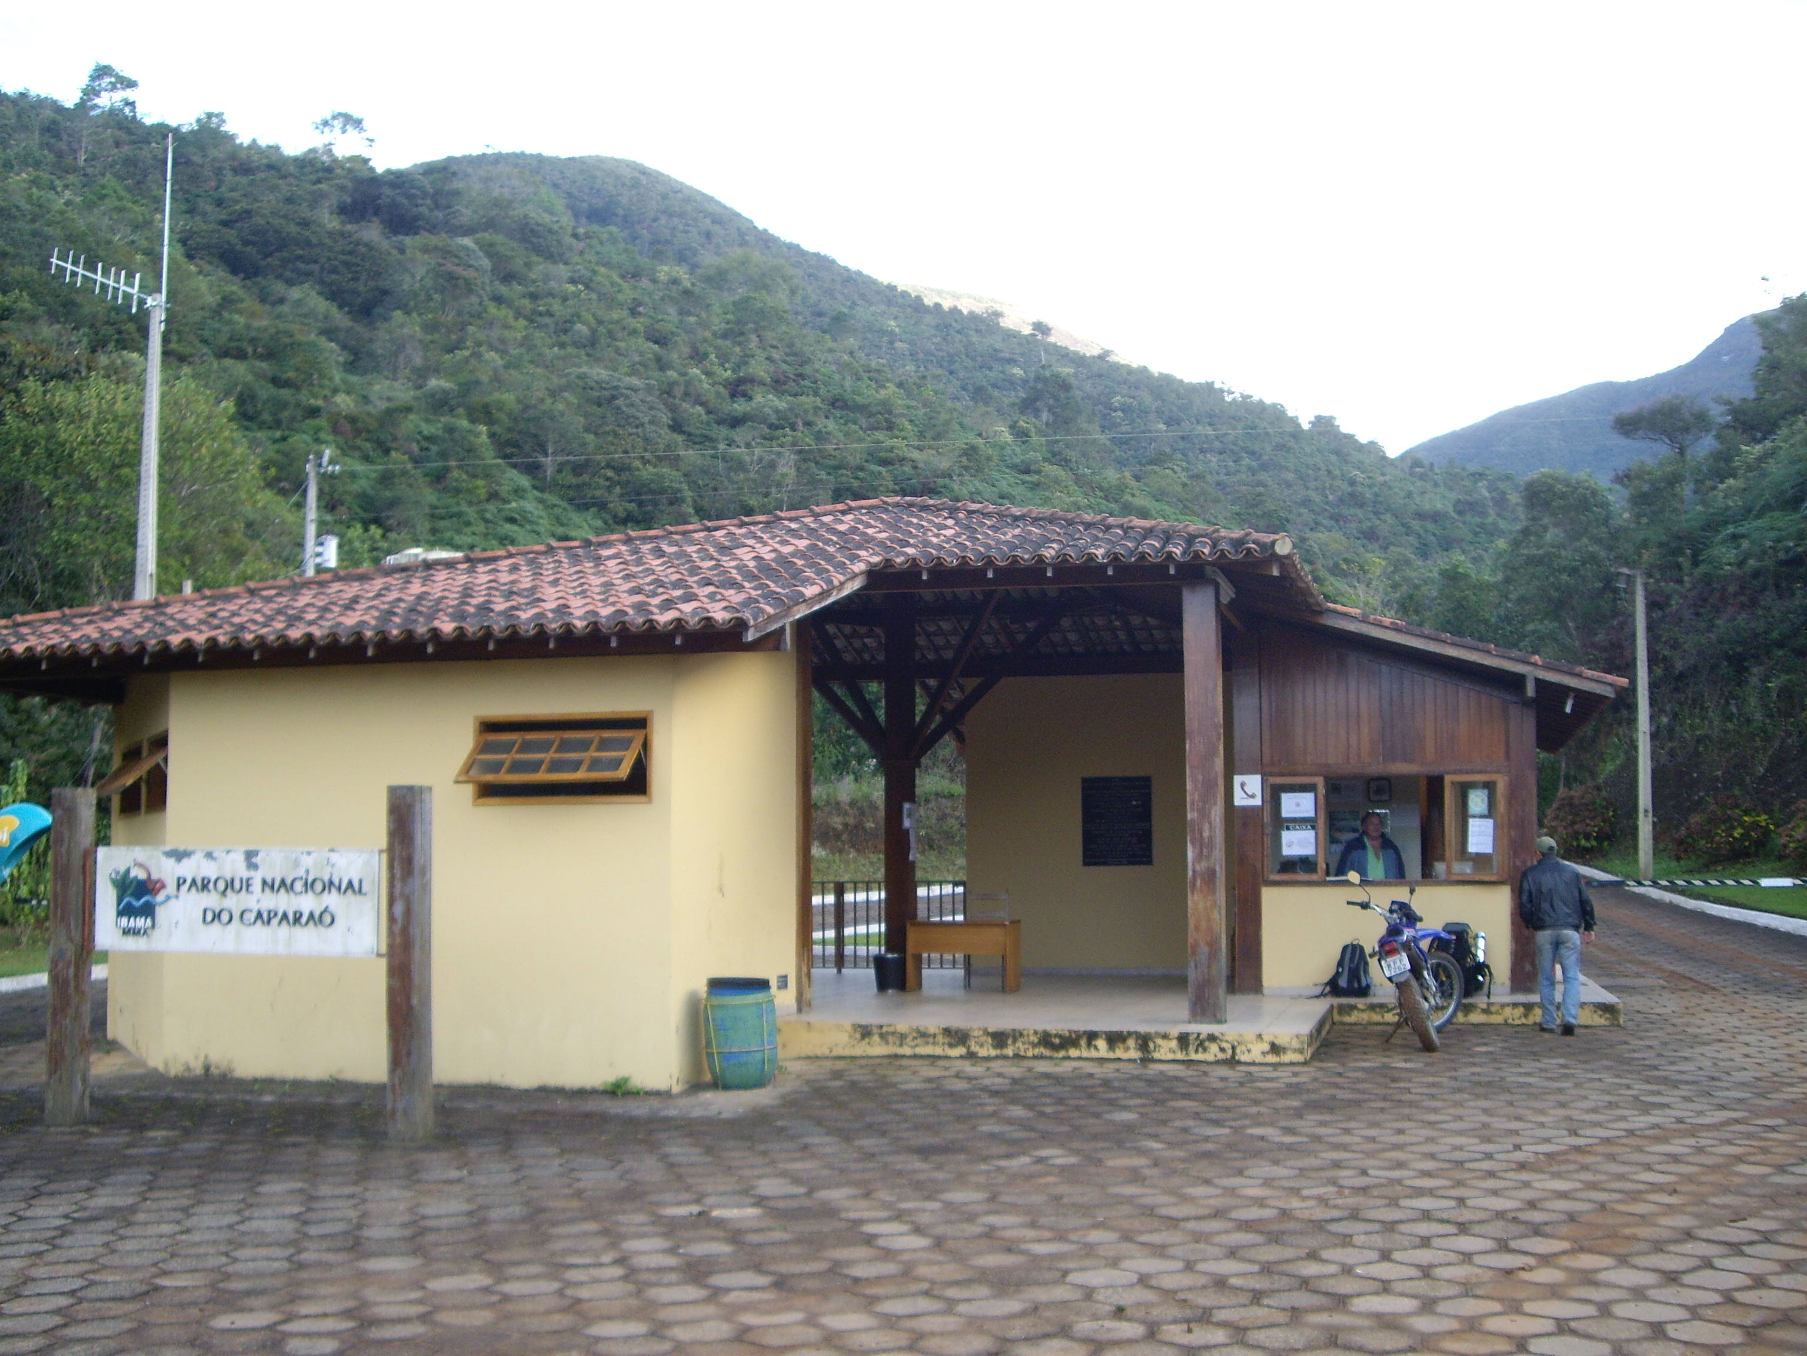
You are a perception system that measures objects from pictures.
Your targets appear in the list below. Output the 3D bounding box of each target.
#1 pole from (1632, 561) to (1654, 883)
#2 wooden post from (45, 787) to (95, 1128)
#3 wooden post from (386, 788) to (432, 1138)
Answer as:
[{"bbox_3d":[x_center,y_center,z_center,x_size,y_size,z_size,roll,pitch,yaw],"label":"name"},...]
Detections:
[{"bbox_3d":[16.409,1.009,44.000,0.280,6.902,0.280,-2,-5,17],"label":"pole"},{"bbox_3d":[-4.968,1.654,11.850,0.185,1.990,0.185,-1,-5,13],"label":"wooden post"},{"bbox_3d":[-2.834,1.621,11.400,0.187,1.999,0.187,-1,-5,13],"label":"wooden post"}]

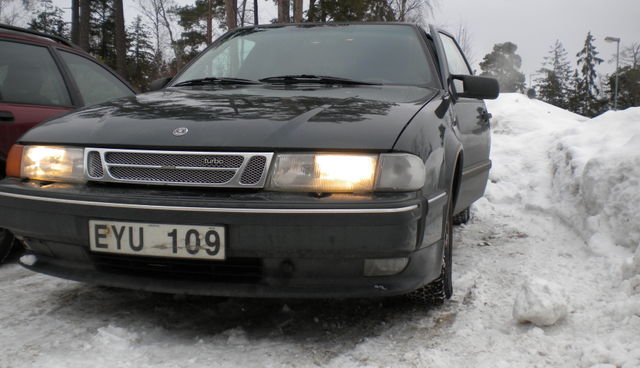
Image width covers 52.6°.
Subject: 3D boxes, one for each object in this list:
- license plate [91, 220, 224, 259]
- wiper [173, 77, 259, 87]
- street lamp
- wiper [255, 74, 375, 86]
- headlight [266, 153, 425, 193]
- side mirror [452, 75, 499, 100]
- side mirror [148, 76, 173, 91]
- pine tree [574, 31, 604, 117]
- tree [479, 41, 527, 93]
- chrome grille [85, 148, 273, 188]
[{"bbox_3d":[-0.530,0.180,2.091,0.480,0.110,0.015,2,4,15],"label":"license plate"},{"bbox_3d":[-0.560,-0.531,3.440,0.612,0.060,0.090,3,5,34],"label":"wiper"},{"bbox_3d":[16.239,-4.945,36.227,0.850,6.480,0.250,0,4,-6],"label":"street lamp"},{"bbox_3d":[0.004,-0.513,3.235,0.613,0.060,0.090,1,4,6],"label":"wiper"},{"bbox_3d":[0.100,-0.041,2.112,0.480,0.140,0.190,1,4,12],"label":"headlight"},{"bbox_3d":[0.813,-0.507,3.394,0.250,0.125,0.130,2,4,23],"label":"side mirror"},{"bbox_3d":[-0.929,-0.580,3.924,0.240,0.125,0.130,2,4,15],"label":"side mirror"},{"bbox_3d":[21.583,-7.534,52.331,2.900,9.470,2.900,0,4,0],"label":"pine tree"},{"bbox_3d":[20.266,-9.990,72.404,5.400,11.540,5.200,0,4,0],"label":"tree"},{"bbox_3d":[-0.500,-0.054,2.177,0.700,0.130,0.070,2,4,15],"label":"chrome grille"}]

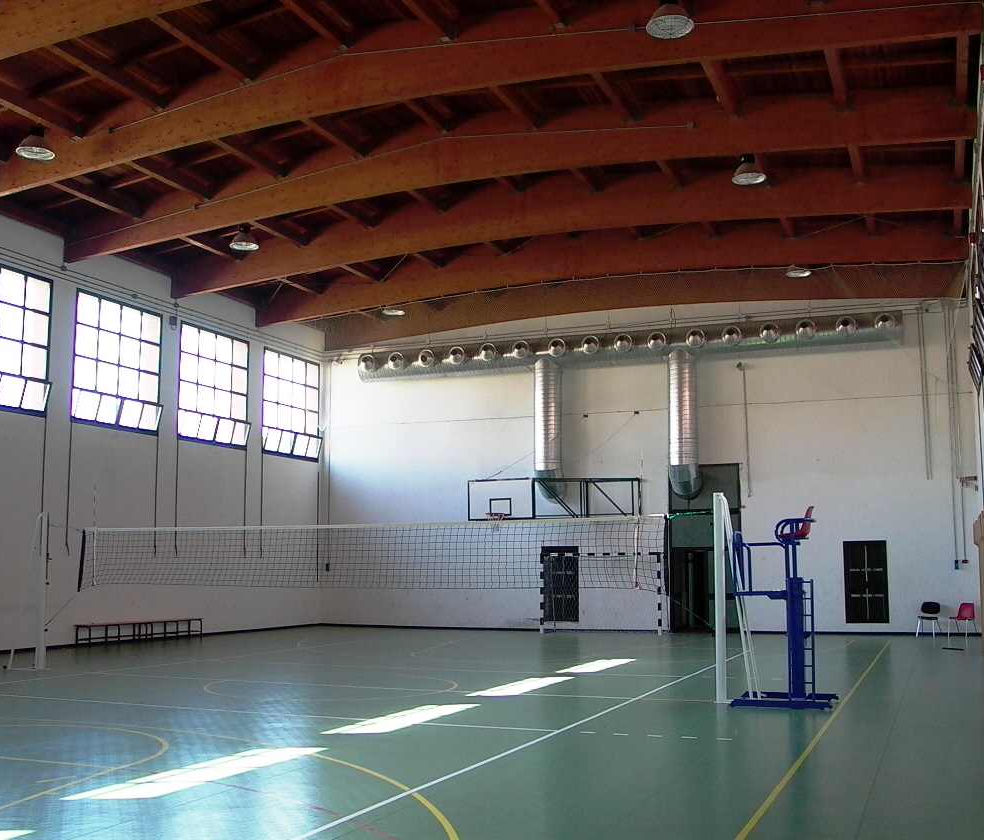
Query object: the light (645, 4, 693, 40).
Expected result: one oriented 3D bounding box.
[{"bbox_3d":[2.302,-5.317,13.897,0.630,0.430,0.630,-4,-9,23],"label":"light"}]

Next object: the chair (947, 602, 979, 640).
[{"bbox_3d":[10.968,4.696,24.886,0.520,0.800,0.500,5,-9,-31],"label":"chair"}]

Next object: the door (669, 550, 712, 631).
[{"bbox_3d":[5.246,4.522,28.311,1.100,2.200,0.100,-3,-9,21],"label":"door"}]

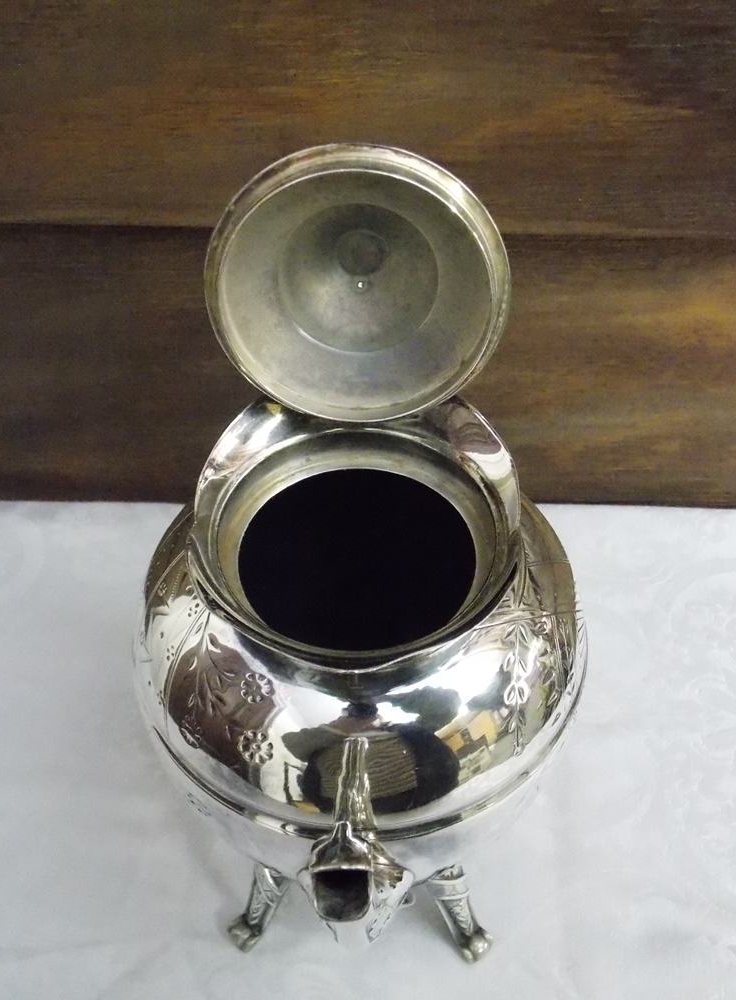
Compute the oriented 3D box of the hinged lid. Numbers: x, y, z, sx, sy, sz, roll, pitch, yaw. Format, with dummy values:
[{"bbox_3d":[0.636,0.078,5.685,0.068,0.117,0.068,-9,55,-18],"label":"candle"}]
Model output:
[{"bbox_3d":[-0.002,-0.078,0.355,0.096,0.096,0.057,2,37,2],"label":"hinged lid"}]

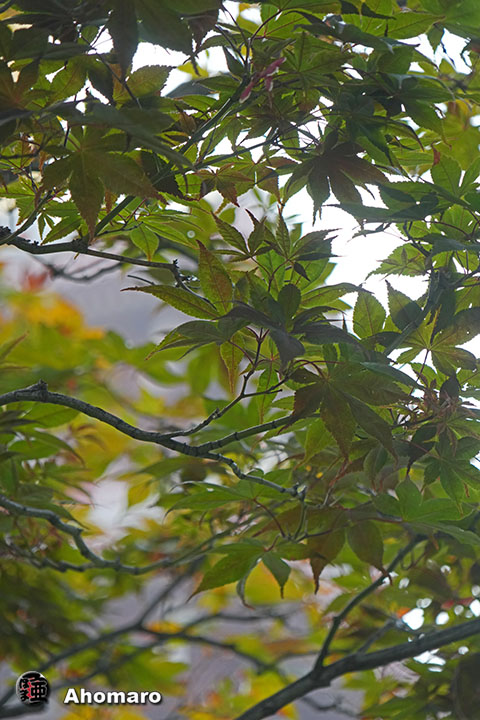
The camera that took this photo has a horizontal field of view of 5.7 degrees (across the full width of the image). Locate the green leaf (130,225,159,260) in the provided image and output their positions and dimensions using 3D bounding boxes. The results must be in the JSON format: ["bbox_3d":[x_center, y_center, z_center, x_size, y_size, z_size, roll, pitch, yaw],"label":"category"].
[{"bbox_3d":[-0.057,-0.070,2.850,0.017,0.022,0.012,0,-8,0],"label":"green leaf"}]

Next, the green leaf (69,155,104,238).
[{"bbox_3d":[-0.094,-0.100,2.950,0.020,0.053,0.014,-3,0,0],"label":"green leaf"}]

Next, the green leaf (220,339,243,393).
[{"bbox_3d":[-0.005,0.004,3.020,0.014,0.034,0.010,-1,0,0],"label":"green leaf"}]

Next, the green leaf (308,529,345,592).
[{"bbox_3d":[0.051,0.117,2.800,0.021,0.038,0.011,0,-8,0],"label":"green leaf"}]

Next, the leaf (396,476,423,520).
[{"bbox_3d":[0.100,0.080,2.820,0.015,0.026,0.012,0,-8,0],"label":"leaf"}]

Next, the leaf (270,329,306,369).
[{"bbox_3d":[0.028,-0.007,2.980,0.017,0.026,0.014,-25,0,0],"label":"leaf"}]

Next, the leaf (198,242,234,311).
[{"bbox_3d":[-0.017,-0.053,3.020,0.018,0.047,0.012,-20,0,0],"label":"leaf"}]

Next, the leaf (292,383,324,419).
[{"bbox_3d":[0.039,0.024,2.770,0.020,0.022,0.011,0,-8,0],"label":"leaf"}]

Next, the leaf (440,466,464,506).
[{"bbox_3d":[0.125,0.075,2.820,0.014,0.027,0.010,0,-8,0],"label":"leaf"}]

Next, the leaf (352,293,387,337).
[{"bbox_3d":[0.082,-0.029,3.060,0.020,0.030,0.012,-10,0,0],"label":"leaf"}]

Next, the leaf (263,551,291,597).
[{"bbox_3d":[0.021,0.126,2.800,0.016,0.027,0.011,0,-8,0],"label":"leaf"}]

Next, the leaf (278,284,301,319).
[{"bbox_3d":[0.031,-0.037,3.000,0.014,0.021,0.012,-2,0,0],"label":"leaf"}]

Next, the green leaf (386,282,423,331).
[{"bbox_3d":[0.103,-0.034,3.060,0.018,0.035,0.012,-28,0,0],"label":"green leaf"}]

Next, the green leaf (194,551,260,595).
[{"bbox_3d":[-0.009,0.125,2.800,0.042,0.028,0.014,0,-8,0],"label":"green leaf"}]

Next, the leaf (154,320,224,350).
[{"bbox_3d":[-0.031,-0.013,2.800,0.043,0.019,0.016,0,-8,0],"label":"leaf"}]

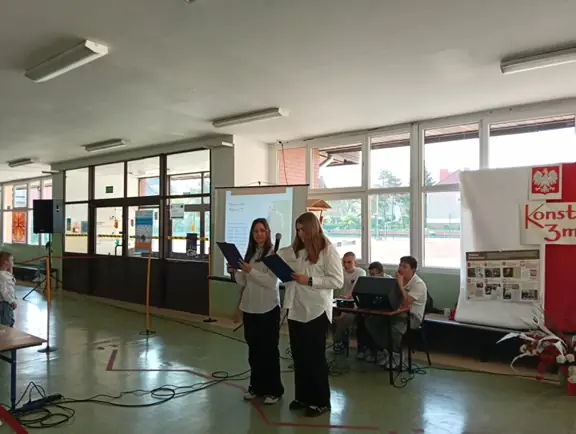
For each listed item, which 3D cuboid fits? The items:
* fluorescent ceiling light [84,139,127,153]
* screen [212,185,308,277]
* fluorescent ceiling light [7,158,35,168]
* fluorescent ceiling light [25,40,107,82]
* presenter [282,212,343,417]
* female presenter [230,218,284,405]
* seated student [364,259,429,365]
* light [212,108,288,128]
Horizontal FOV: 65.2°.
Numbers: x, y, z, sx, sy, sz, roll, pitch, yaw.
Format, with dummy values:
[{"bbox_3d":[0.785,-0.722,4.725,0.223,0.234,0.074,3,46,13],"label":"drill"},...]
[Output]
[{"bbox_3d":[-3.495,-1.352,8.629,1.250,0.090,0.200,-1,-1,39],"label":"fluorescent ceiling light"},{"bbox_3d":[-0.444,0.277,6.642,1.800,1.440,0.080,-1,-1,38],"label":"screen"},{"bbox_3d":[-6.514,-1.312,11.012,1.250,0.090,0.200,-1,-1,39],"label":"fluorescent ceiling light"},{"bbox_3d":[-2.103,-1.425,4.224,1.250,0.090,0.200,-1,-1,39],"label":"fluorescent ceiling light"},{"bbox_3d":[0.214,0.810,3.855,0.500,1.700,0.430,-1,-1,38],"label":"presenter"},{"bbox_3d":[-0.281,0.839,4.107,0.480,1.650,0.430,-1,-1,30],"label":"female presenter"},{"bbox_3d":[1.242,1.066,5.114,0.700,1.230,0.520,1,-1,-38],"label":"seated student"},{"bbox_3d":[-0.568,-1.388,6.427,1.250,0.090,0.200,-1,-1,39],"label":"light"}]

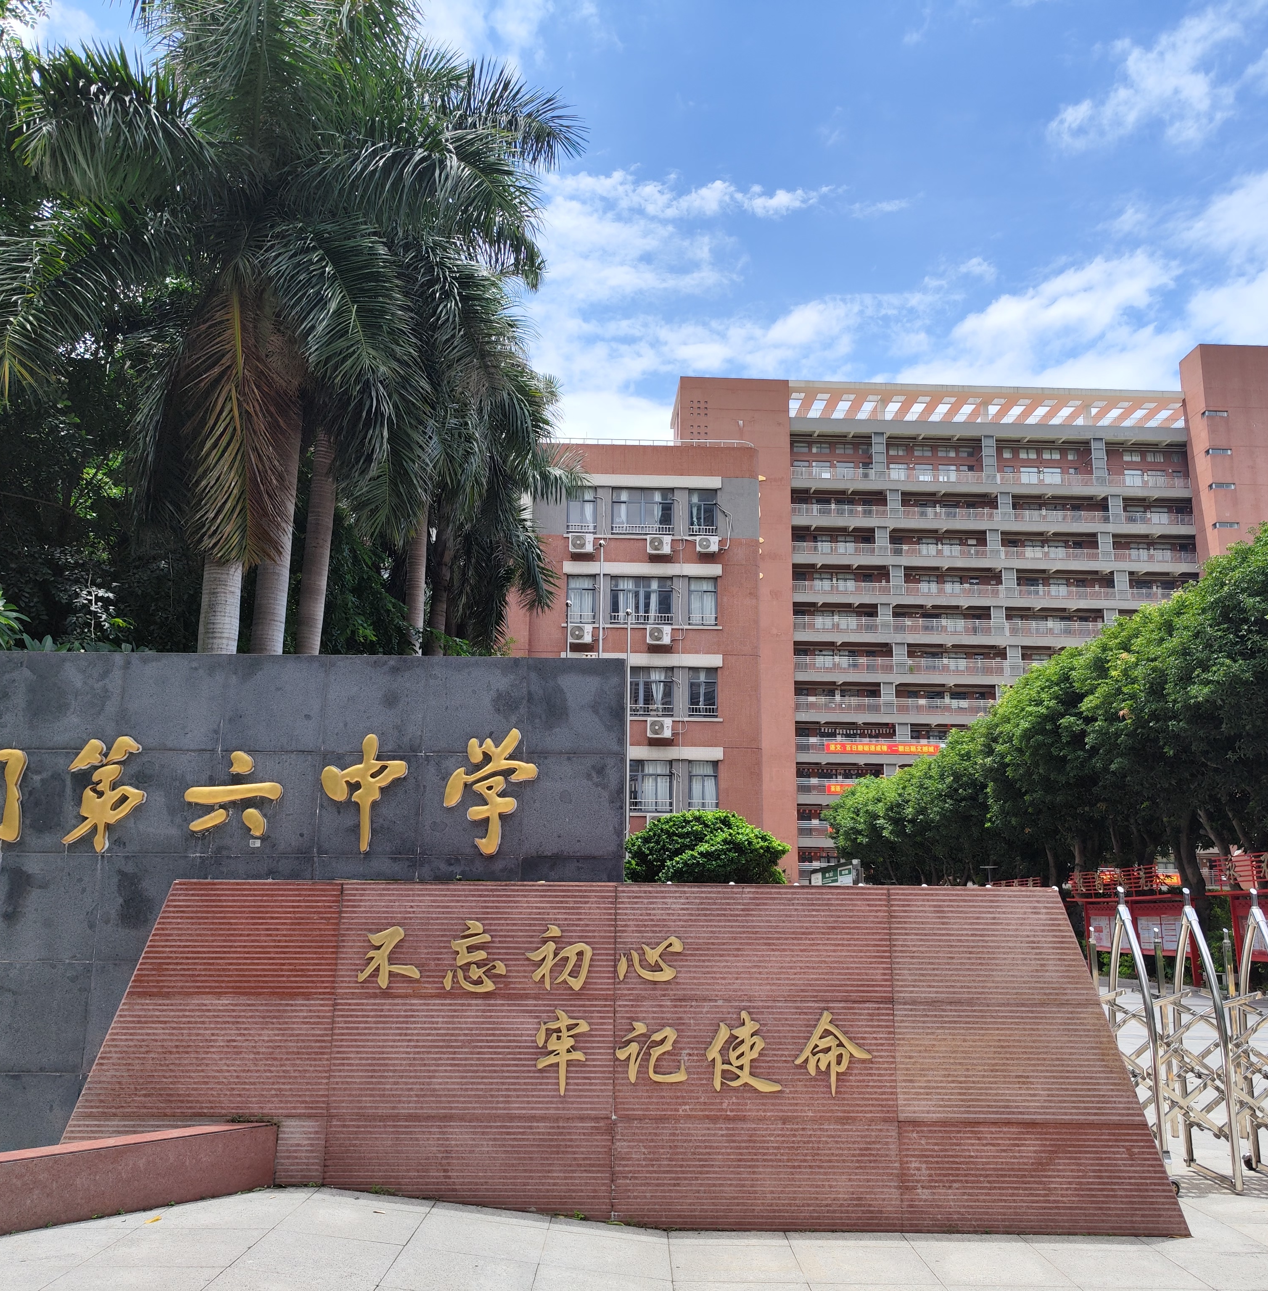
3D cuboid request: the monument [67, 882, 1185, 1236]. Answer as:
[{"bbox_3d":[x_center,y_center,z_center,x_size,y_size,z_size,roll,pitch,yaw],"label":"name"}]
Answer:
[{"bbox_3d":[-0.112,2.171,6.482,5.860,1.707,0.400,0,-12,0],"label":"monument"}]

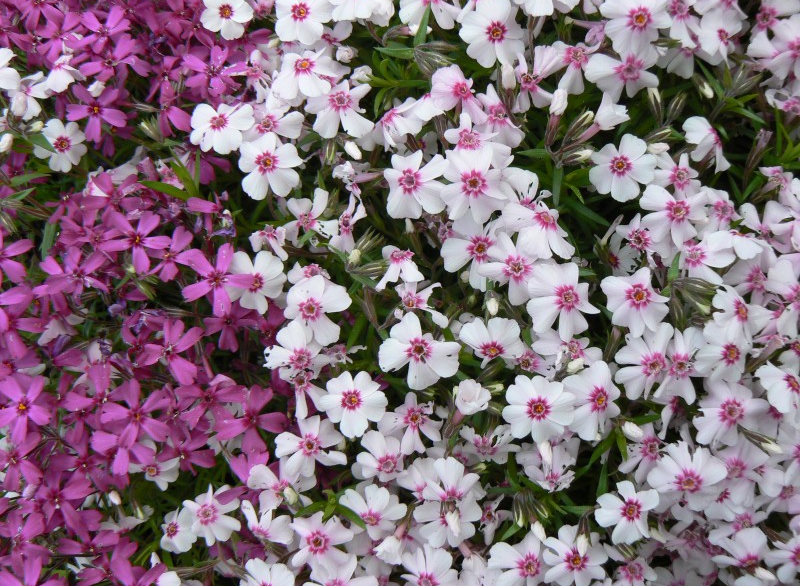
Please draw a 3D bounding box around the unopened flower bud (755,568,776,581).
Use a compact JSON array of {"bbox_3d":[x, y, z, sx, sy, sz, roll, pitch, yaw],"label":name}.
[{"bbox_3d":[0.116,0.090,0.265,0.008,0.004,0.004,26,90,18],"label":"unopened flower bud"}]

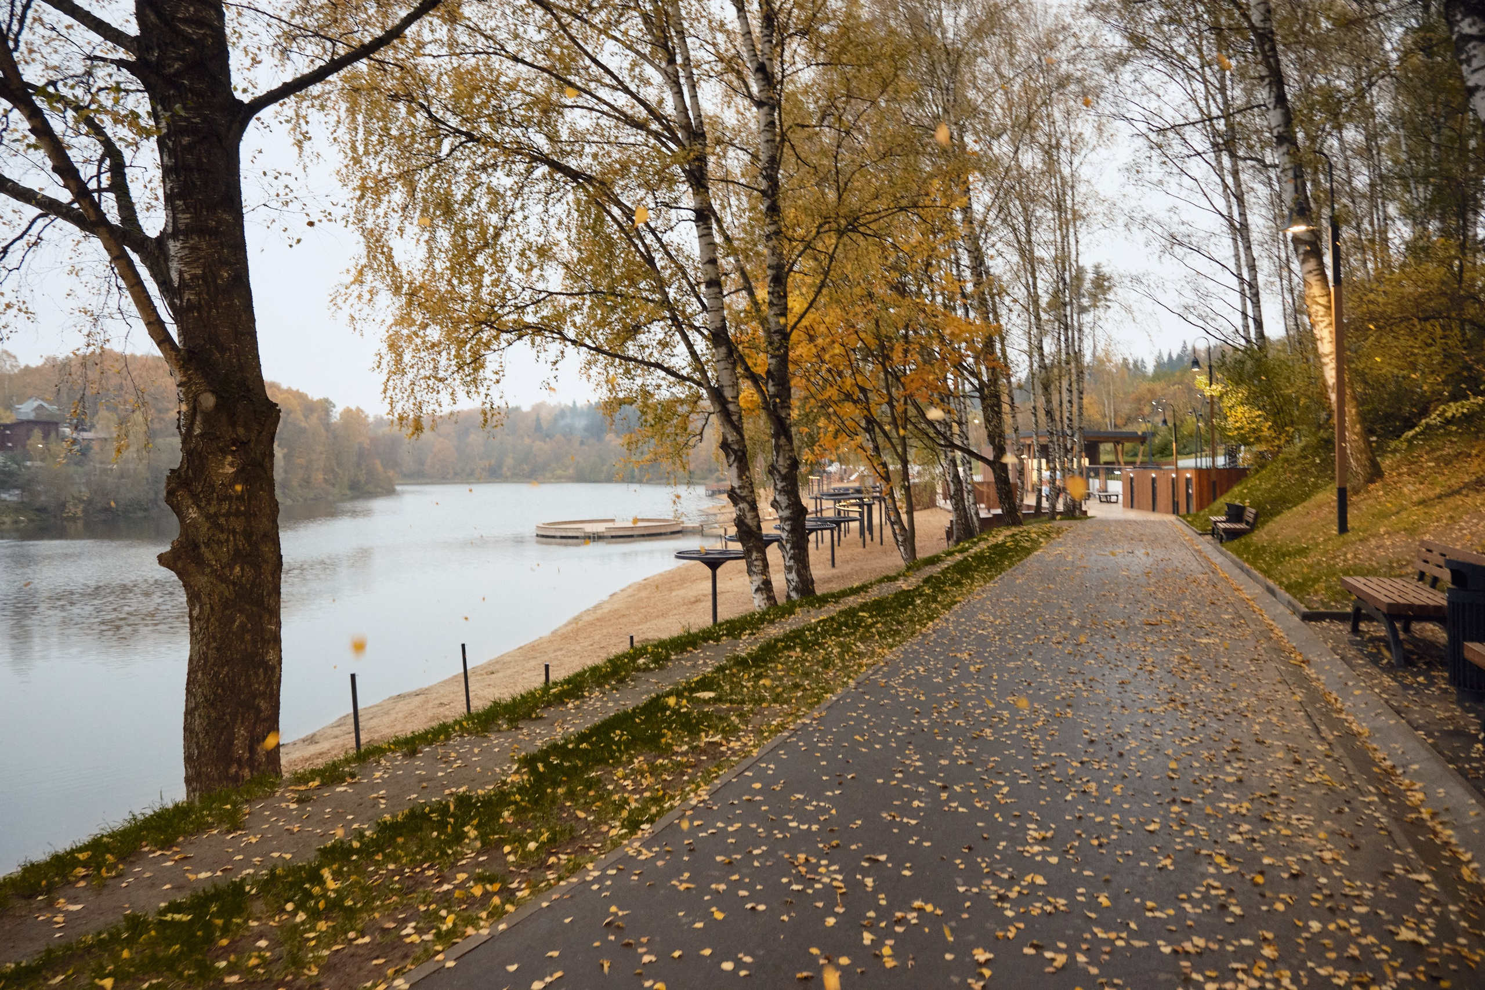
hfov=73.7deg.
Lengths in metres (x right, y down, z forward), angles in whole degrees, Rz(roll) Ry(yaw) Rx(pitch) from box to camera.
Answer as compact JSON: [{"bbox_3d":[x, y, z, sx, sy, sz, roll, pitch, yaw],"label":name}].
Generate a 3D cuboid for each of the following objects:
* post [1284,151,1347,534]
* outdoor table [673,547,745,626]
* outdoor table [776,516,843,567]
[{"bbox_3d":[6.761,-1.755,11.618,0.590,4.434,0.360,-1,2,22],"label":"post"},{"bbox_3d":[-0.624,2.069,21.475,1.714,1.629,1.714,-2,2,0],"label":"outdoor table"},{"bbox_3d":[1.930,1.519,29.980,1.934,1.285,1.934,-2,2,0],"label":"outdoor table"}]

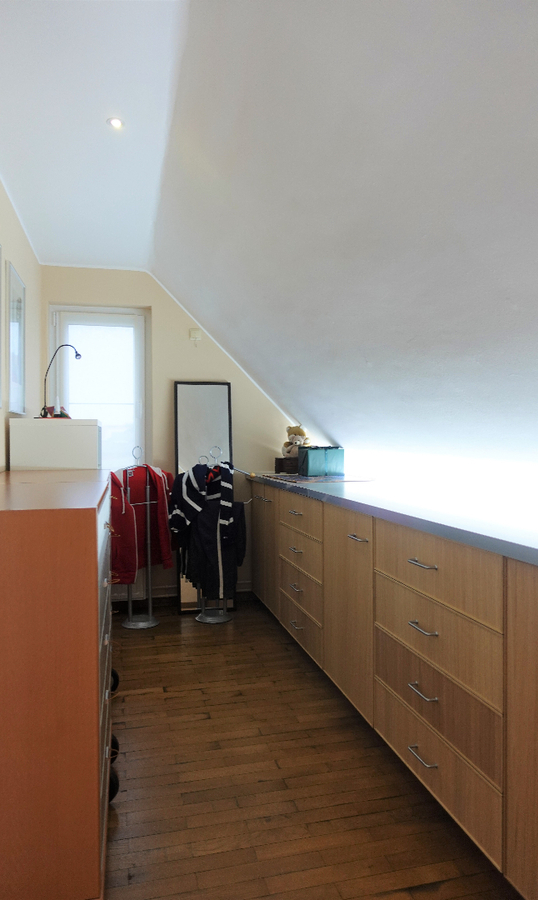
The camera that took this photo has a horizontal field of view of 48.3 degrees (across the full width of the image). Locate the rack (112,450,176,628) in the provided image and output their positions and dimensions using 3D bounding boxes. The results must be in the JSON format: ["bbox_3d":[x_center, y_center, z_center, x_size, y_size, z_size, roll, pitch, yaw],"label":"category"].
[{"bbox_3d":[-0.791,0.526,3.712,0.410,1.090,0.280,0,0,-14],"label":"rack"}]

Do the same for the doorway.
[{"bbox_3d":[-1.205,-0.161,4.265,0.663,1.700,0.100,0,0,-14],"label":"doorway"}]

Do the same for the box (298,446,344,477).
[{"bbox_3d":[0.372,0.084,4.255,0.266,0.199,0.210,0,0,-14],"label":"box"}]

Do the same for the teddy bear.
[{"bbox_3d":[0.198,-0.065,4.316,0.200,0.235,0.170,0,0,-2],"label":"teddy bear"}]

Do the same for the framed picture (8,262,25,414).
[{"bbox_3d":[-1.334,-0.556,3.178,0.025,0.730,0.468,0,0,-14],"label":"framed picture"}]

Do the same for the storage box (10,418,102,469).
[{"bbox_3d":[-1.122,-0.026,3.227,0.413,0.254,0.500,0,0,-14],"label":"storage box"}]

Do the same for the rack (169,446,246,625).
[{"bbox_3d":[-0.383,0.526,3.789,0.440,1.090,0.320,0,0,-1],"label":"rack"}]

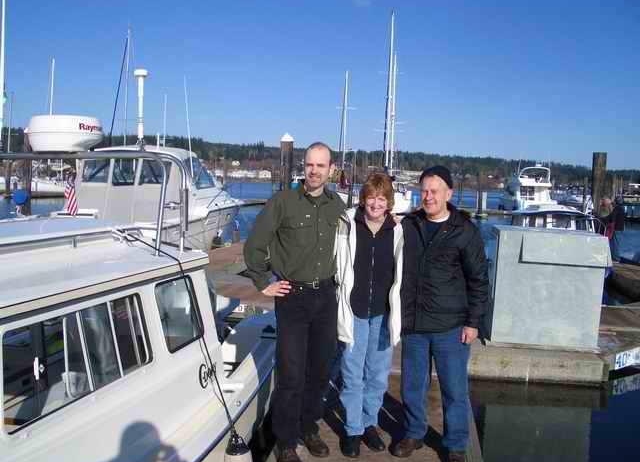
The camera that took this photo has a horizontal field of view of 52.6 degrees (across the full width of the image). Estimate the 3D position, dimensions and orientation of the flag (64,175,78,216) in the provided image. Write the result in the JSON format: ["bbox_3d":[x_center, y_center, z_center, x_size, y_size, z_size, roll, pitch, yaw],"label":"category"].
[{"bbox_3d":[-4.339,-0.620,11.300,0.270,0.700,0.150,2,4,0],"label":"flag"}]

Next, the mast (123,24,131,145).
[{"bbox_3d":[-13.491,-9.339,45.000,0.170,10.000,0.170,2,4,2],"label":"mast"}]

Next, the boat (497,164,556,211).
[{"bbox_3d":[12.626,-2.561,39.000,3.000,2.700,2.400,-2,6,-40],"label":"boat"}]

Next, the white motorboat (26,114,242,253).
[{"bbox_3d":[-3.555,-0.467,14.700,2.600,3.000,7.200,4,5,22],"label":"white motorboat"}]

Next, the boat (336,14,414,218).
[{"bbox_3d":[4.845,-8.520,47.500,3.600,15.200,11.300,2,4,2],"label":"boat"}]

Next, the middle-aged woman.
[{"bbox_3d":[0.293,0.490,3.830,0.470,1.650,0.330,2,4,2],"label":"middle-aged woman"}]

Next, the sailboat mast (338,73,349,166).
[{"bbox_3d":[1.707,-7.482,47.000,0.160,8.300,0.160,2,4,2],"label":"sailboat mast"}]

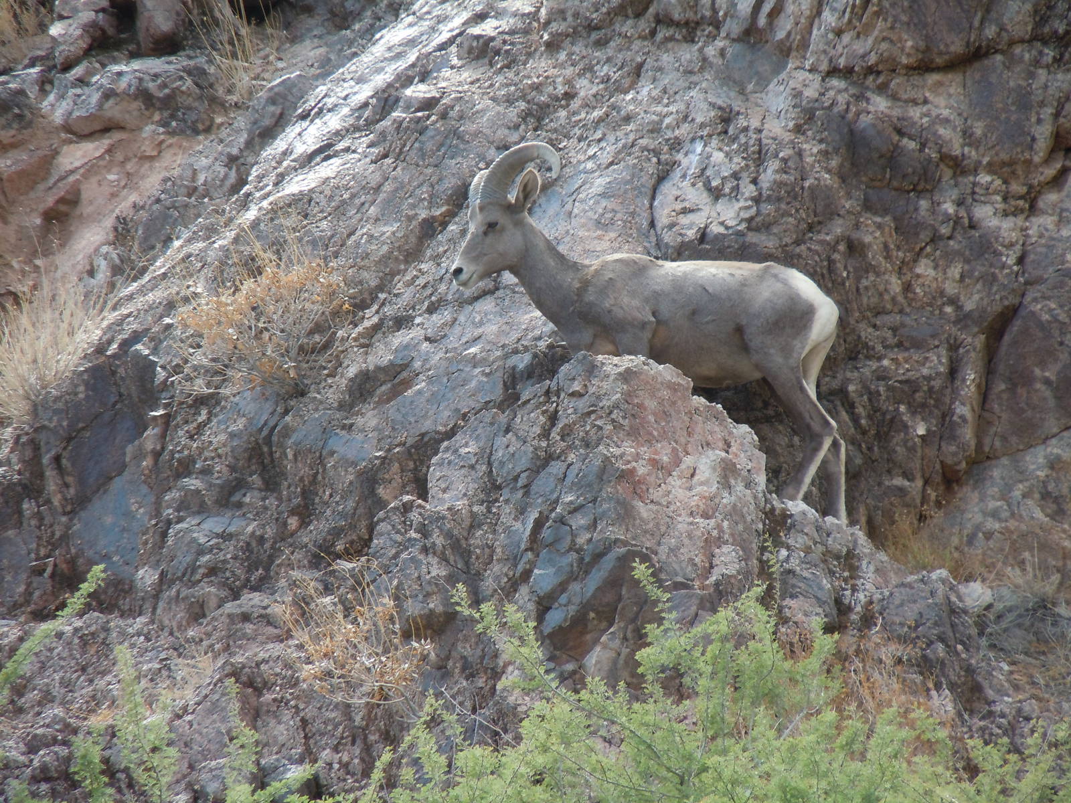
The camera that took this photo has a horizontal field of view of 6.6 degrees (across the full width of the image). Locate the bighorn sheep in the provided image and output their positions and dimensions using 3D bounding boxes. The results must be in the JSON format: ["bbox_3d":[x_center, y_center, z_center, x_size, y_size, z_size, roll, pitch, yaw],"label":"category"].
[{"bbox_3d":[0.364,-0.215,30.000,1.270,1.230,0.400,-2,-9,10],"label":"bighorn sheep"}]

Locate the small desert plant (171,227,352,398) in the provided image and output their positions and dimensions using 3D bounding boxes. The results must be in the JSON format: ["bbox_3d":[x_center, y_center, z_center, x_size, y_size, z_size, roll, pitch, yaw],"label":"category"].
[{"bbox_3d":[-0.889,-0.286,30.100,0.580,0.540,0.500,0,-9,0],"label":"small desert plant"}]

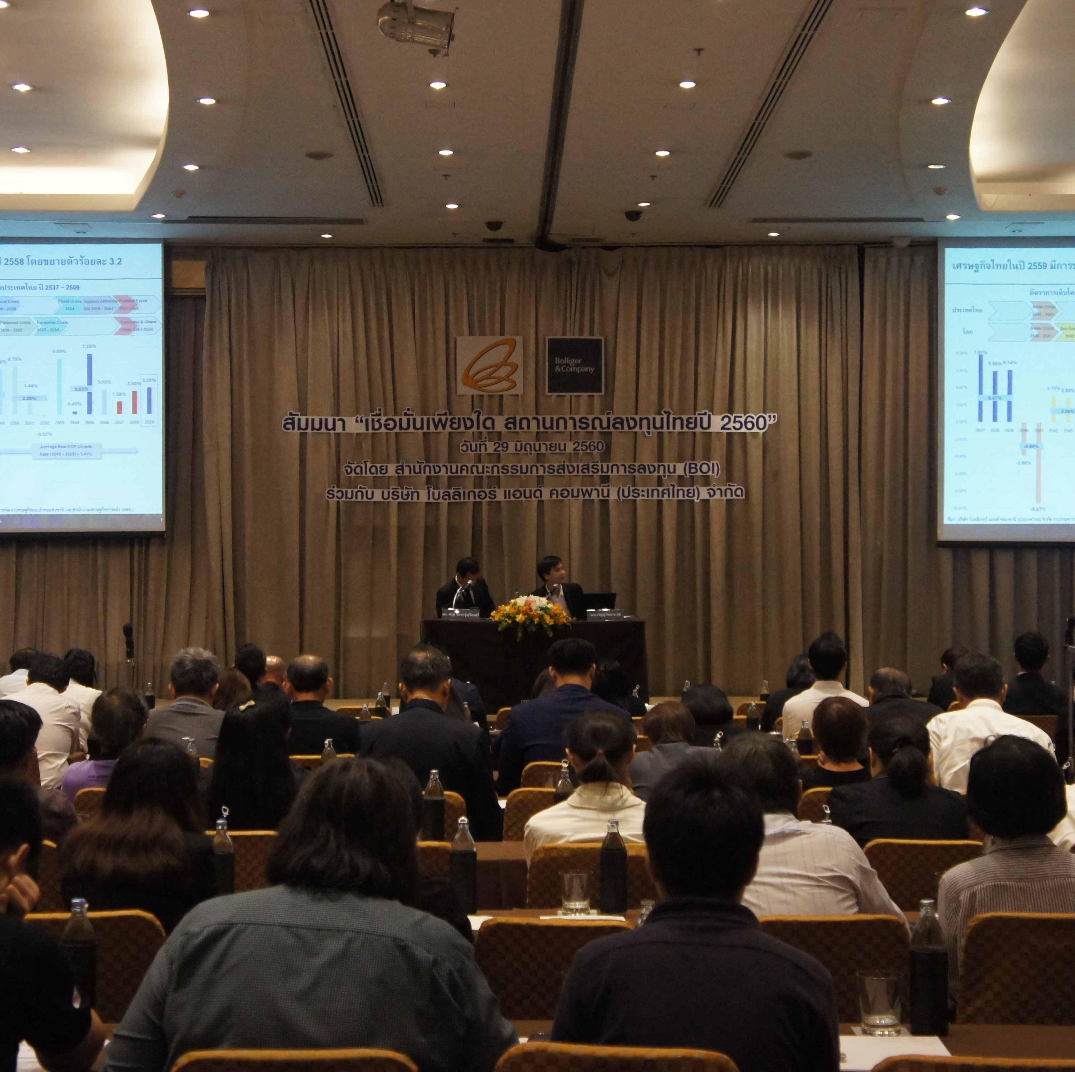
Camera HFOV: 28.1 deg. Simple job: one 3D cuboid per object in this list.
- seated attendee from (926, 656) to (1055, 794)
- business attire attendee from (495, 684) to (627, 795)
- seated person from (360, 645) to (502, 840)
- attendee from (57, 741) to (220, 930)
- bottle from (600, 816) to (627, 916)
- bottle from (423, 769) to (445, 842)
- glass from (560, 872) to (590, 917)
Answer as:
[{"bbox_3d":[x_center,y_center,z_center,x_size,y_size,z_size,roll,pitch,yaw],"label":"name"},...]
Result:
[{"bbox_3d":[1.644,1.090,7.800,0.500,1.290,0.800,0,-1,-1],"label":"seated attendee"},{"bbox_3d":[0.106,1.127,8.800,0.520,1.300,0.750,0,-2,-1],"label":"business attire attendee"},{"bbox_3d":[-0.400,1.061,8.014,0.540,1.320,0.750,0,-1,-1],"label":"seated person"},{"bbox_3d":[-0.947,1.078,5.150,0.480,1.220,0.750,0,-1,0],"label":"attendee"},{"bbox_3d":[0.205,0.883,5.740,0.072,0.253,0.072,0,-1,-1],"label":"bottle"},{"bbox_3d":[-0.320,0.843,6.680,0.066,0.236,0.066,0,-2,-1],"label":"bottle"},{"bbox_3d":[0.102,0.952,5.720,0.083,0.112,0.083,0,-1,-1],"label":"glass"}]

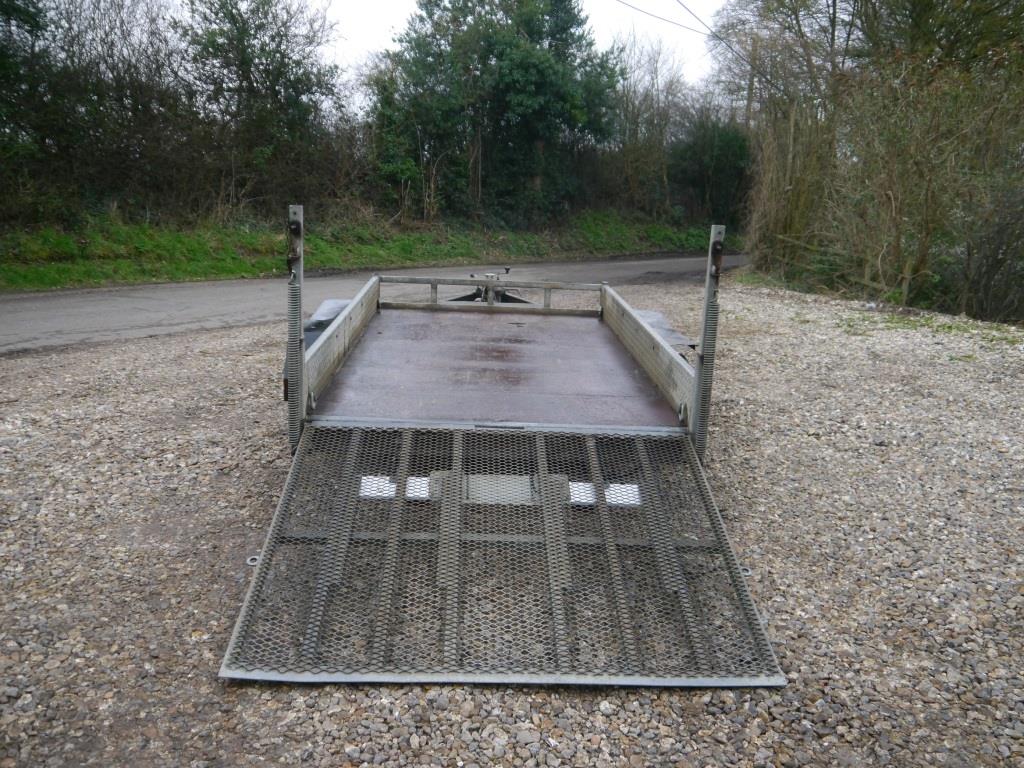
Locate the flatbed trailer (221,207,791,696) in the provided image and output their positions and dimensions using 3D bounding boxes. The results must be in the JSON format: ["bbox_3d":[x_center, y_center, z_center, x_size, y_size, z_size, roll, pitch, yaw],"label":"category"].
[{"bbox_3d":[-0.099,-0.405,5.245,2.200,1.420,5.690,2,14,-3],"label":"flatbed trailer"}]

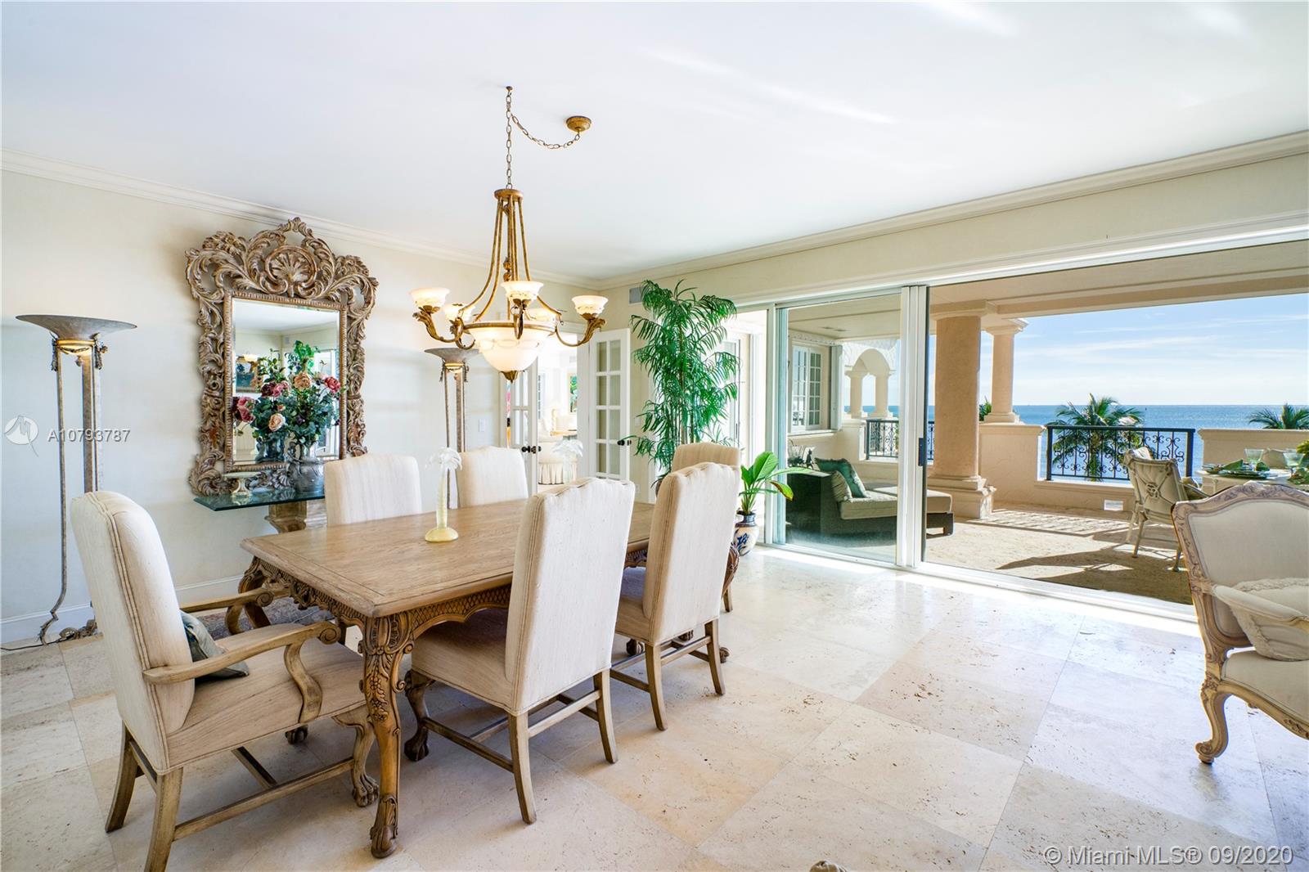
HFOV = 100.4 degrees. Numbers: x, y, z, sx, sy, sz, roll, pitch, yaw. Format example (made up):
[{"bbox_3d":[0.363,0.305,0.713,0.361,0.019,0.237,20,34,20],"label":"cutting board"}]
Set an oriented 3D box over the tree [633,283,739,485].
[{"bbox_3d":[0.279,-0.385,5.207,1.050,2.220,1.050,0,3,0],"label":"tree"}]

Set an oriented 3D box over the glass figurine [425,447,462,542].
[{"bbox_3d":[-0.998,0.270,2.570,0.160,0.420,0.170,2,4,40],"label":"glass figurine"}]

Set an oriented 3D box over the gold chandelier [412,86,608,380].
[{"bbox_3d":[-0.687,-0.983,2.683,0.970,1.420,0.970,2,4,40],"label":"gold chandelier"}]

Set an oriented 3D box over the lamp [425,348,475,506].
[{"bbox_3d":[-1.849,0.171,4.993,0.460,1.890,0.460,2,4,40],"label":"lamp"}]

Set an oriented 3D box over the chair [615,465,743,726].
[{"bbox_3d":[-0.018,0.678,2.716,0.560,1.140,0.700,-3,4,-44],"label":"chair"}]

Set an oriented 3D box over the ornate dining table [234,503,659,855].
[{"bbox_3d":[-0.728,0.844,2.803,1.330,0.760,1.950,2,4,40],"label":"ornate dining table"}]

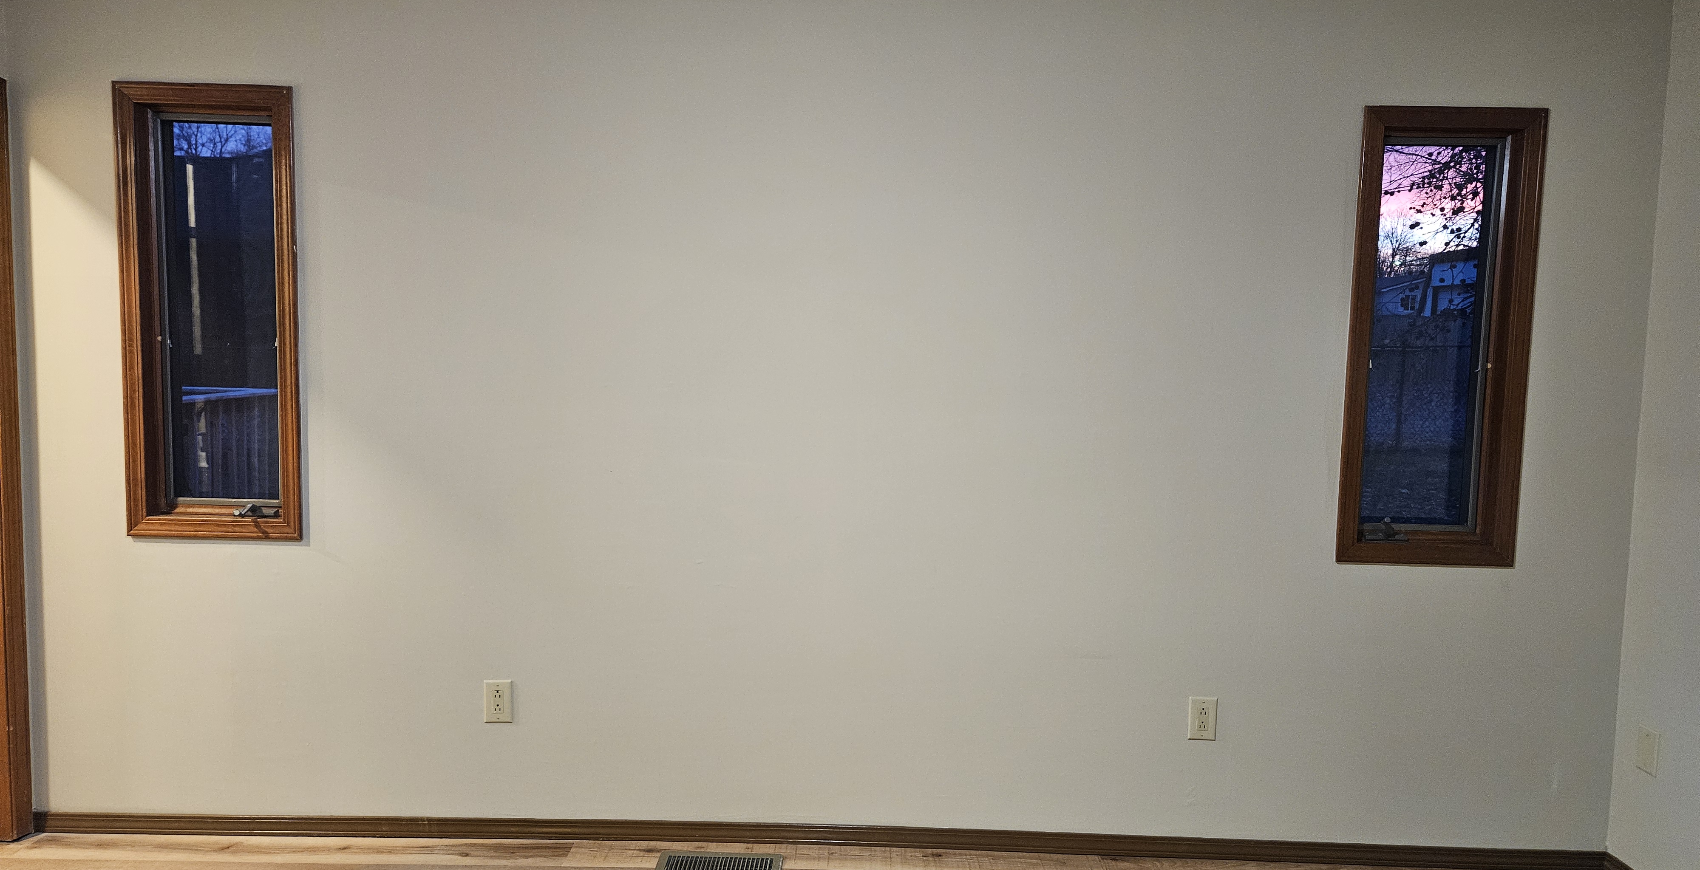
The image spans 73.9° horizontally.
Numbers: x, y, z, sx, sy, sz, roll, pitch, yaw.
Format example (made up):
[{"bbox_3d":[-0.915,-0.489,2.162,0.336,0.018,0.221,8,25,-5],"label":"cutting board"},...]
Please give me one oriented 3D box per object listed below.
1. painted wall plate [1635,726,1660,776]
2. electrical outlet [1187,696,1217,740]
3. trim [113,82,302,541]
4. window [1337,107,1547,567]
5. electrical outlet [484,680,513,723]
[{"bbox_3d":[2.146,0.850,3.037,0.006,0.121,0.078,1,5,1],"label":"painted wall plate"},{"bbox_3d":[1.008,0.813,3.218,0.080,0.124,0.010,1,5,1],"label":"electrical outlet"},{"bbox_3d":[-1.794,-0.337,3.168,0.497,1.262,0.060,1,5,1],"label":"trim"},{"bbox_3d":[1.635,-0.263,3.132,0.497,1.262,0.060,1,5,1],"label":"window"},{"bbox_3d":[-1.009,0.769,3.239,0.080,0.124,0.010,1,5,1],"label":"electrical outlet"}]

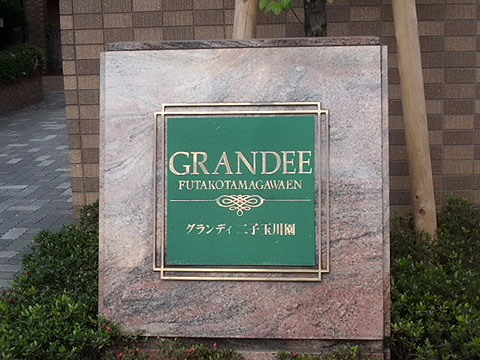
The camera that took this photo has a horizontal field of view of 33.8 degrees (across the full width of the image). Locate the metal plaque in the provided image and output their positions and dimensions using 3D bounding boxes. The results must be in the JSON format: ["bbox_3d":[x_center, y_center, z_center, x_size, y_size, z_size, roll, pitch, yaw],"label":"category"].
[{"bbox_3d":[0.002,0.037,2.666,0.602,0.602,0.030,0,-4,6],"label":"metal plaque"}]

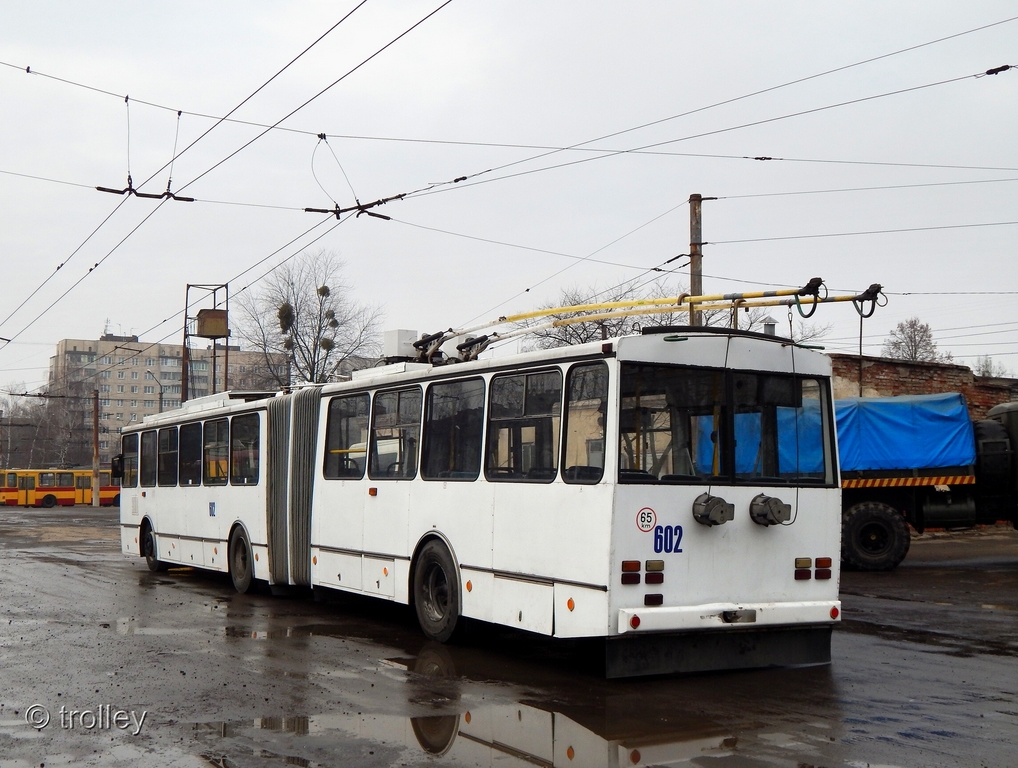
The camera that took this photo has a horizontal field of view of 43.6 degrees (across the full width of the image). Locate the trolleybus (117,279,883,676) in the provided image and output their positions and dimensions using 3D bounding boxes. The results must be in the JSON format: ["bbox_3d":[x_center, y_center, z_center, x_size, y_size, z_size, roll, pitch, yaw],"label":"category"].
[{"bbox_3d":[-2.144,1.309,18.136,2.600,3.490,18.300,4,-5,-30],"label":"trolleybus"}]

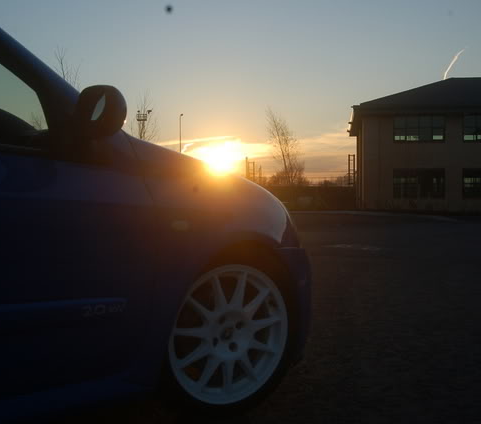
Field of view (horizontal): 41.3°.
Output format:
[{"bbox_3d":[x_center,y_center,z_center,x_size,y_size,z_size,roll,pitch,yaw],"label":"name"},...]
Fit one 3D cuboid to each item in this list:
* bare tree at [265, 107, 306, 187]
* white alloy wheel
[{"bbox_3d":[3.527,-4.467,50.000,3.100,7.700,3.000,0,1,0],"label":"bare tree"},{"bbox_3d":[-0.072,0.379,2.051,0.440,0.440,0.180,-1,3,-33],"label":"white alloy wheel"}]

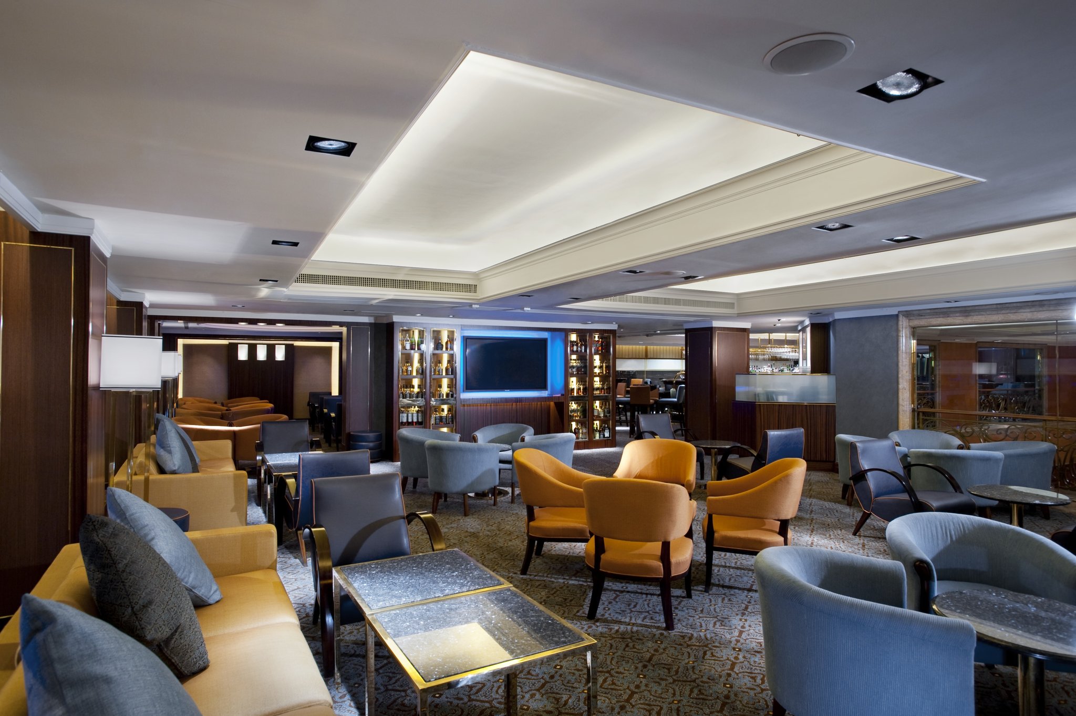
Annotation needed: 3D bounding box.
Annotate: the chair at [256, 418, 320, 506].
[{"bbox_3d":[-2.719,1.119,6.492,0.607,0.817,0.755,0,-1,-27],"label":"chair"}]

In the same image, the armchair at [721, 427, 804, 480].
[{"bbox_3d":[2.354,1.136,6.370,0.602,0.817,0.755,0,-1,-28],"label":"armchair"}]

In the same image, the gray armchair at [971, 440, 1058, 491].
[{"bbox_3d":[4.783,1.203,6.048,0.690,0.731,0.720,0,-1,24],"label":"gray armchair"}]

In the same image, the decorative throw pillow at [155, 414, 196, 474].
[{"bbox_3d":[-3.437,0.822,5.617,0.180,0.560,0.560,-19,9,-29],"label":"decorative throw pillow"}]

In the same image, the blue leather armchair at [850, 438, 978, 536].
[{"bbox_3d":[3.050,1.131,4.968,0.645,0.848,0.735,0,-1,-29],"label":"blue leather armchair"}]

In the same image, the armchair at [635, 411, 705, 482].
[{"bbox_3d":[1.723,1.156,7.819,0.645,0.848,0.735,0,-1,-29],"label":"armchair"}]

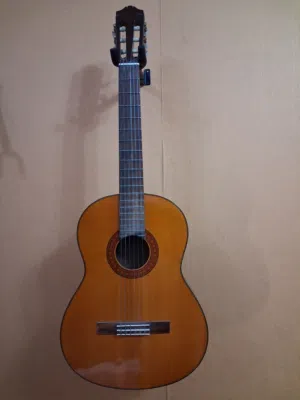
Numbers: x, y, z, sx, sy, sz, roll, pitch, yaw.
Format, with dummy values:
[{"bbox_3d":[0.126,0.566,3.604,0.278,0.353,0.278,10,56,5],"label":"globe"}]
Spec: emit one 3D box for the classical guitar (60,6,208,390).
[{"bbox_3d":[-0.046,-0.027,0.829,0.368,0.995,0.105,-1,-2,-1],"label":"classical guitar"}]

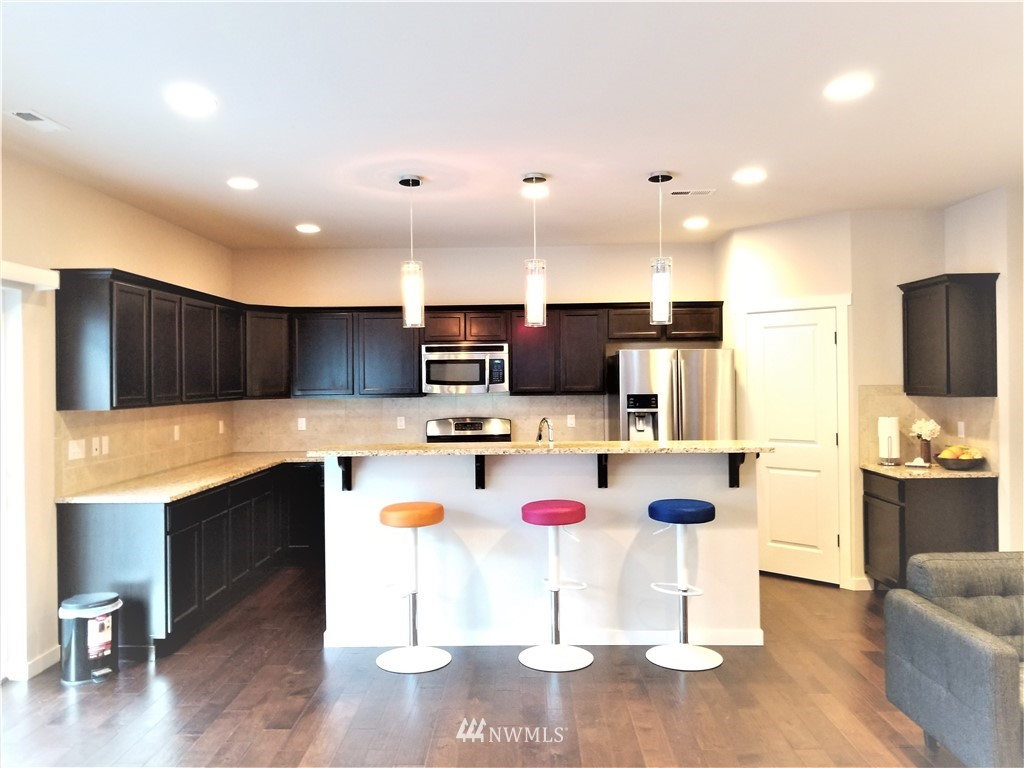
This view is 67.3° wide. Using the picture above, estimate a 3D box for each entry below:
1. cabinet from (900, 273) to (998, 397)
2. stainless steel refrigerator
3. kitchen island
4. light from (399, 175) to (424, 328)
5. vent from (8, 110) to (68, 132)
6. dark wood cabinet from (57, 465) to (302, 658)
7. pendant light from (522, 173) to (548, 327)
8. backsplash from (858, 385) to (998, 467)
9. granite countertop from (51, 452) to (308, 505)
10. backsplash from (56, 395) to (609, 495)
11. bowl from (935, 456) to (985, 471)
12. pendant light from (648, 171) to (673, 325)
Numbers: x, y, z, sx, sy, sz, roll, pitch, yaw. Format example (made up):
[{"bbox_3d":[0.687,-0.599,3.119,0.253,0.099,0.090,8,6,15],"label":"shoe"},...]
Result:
[{"bbox_3d":[2.974,-0.311,5.264,0.343,0.795,0.625,-1,0,1],"label":"cabinet"},{"bbox_3d":[1.319,0.617,6.438,0.905,1.773,0.850,-1,0,1],"label":"stainless steel refrigerator"},{"bbox_3d":[0.171,0.940,4.713,2.570,1.169,0.980,-1,0,1],"label":"kitchen island"},{"bbox_3d":[-0.580,-0.769,4.516,0.133,0.880,0.133,-1,0,1],"label":"light"},{"bbox_3d":[-2.141,-1.181,3.485,0.145,0.020,0.290,-1,0,1],"label":"vent"},{"bbox_3d":[-2.209,1.099,5.519,0.630,0.875,2.430,-1,0,1],"label":"dark wood cabinet"},{"bbox_3d":[0.138,-0.776,4.506,0.133,0.880,0.133,-1,0,1],"label":"pendant light"},{"bbox_3d":[2.810,0.303,5.249,0.630,0.550,0.570,-1,0,1],"label":"backsplash"},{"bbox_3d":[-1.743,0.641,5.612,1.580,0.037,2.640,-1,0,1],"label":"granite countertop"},{"bbox_3d":[-0.851,0.372,5.596,3.370,0.488,2.640,-1,0,1],"label":"backsplash"},{"bbox_3d":[2.970,0.534,5.112,0.290,0.086,0.290,-1,0,1],"label":"bowl"},{"bbox_3d":[0.870,-0.791,4.483,0.140,0.888,0.140,-1,0,1],"label":"pendant light"}]

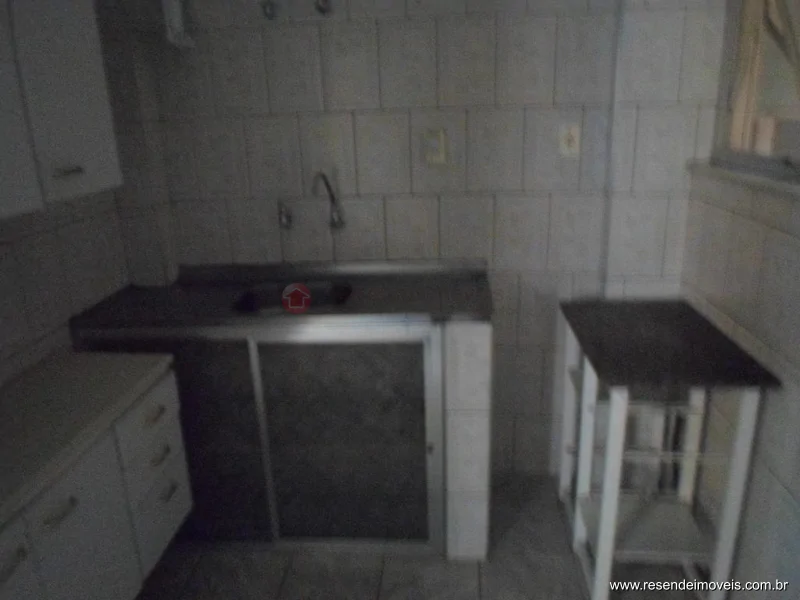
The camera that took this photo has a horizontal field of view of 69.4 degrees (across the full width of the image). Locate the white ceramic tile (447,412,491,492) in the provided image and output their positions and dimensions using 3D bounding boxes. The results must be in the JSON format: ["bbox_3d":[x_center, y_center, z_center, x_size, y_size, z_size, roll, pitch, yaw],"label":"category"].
[{"bbox_3d":[0.219,0.488,1.862,0.137,0.289,0.010,0,16,4],"label":"white ceramic tile"}]

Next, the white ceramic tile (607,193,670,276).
[{"bbox_3d":[0.857,-0.233,2.100,0.203,0.299,0.010,-1,16,4],"label":"white ceramic tile"}]

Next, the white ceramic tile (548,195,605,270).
[{"bbox_3d":[0.652,-0.249,2.126,0.198,0.292,0.010,0,16,4],"label":"white ceramic tile"}]

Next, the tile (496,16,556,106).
[{"bbox_3d":[0.436,-0.827,1.997,0.203,0.299,0.010,0,16,5],"label":"tile"}]

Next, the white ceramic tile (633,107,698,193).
[{"bbox_3d":[0.903,-0.514,1.970,0.202,0.290,0.010,0,16,4],"label":"white ceramic tile"}]

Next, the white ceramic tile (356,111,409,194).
[{"bbox_3d":[-0.059,-0.533,2.119,0.200,0.297,0.010,-1,16,3],"label":"white ceramic tile"}]

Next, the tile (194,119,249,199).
[{"bbox_3d":[-0.660,-0.522,2.142,0.198,0.292,0.010,0,16,4],"label":"tile"}]

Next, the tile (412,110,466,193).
[{"bbox_3d":[0.141,-0.537,2.104,0.203,0.299,0.010,0,16,5],"label":"tile"}]

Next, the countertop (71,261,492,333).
[{"bbox_3d":[-0.360,-0.032,2.009,1.330,0.099,0.520,-1,16,4],"label":"countertop"}]

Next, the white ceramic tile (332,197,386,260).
[{"bbox_3d":[-0.154,-0.258,2.208,0.203,0.278,0.010,0,16,5],"label":"white ceramic tile"}]

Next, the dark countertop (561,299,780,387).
[{"bbox_3d":[0.800,0.115,1.862,0.456,0.022,0.738,0,16,7],"label":"dark countertop"}]

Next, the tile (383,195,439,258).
[{"bbox_3d":[0.049,-0.260,2.192,0.203,0.278,0.010,0,16,5],"label":"tile"}]

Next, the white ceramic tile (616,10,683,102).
[{"bbox_3d":[0.836,-0.812,1.933,0.205,0.296,0.010,0,16,5],"label":"white ceramic tile"}]

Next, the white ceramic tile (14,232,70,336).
[{"bbox_3d":[-1.078,-0.047,1.747,0.010,0.299,0.203,-1,16,4],"label":"white ceramic tile"}]

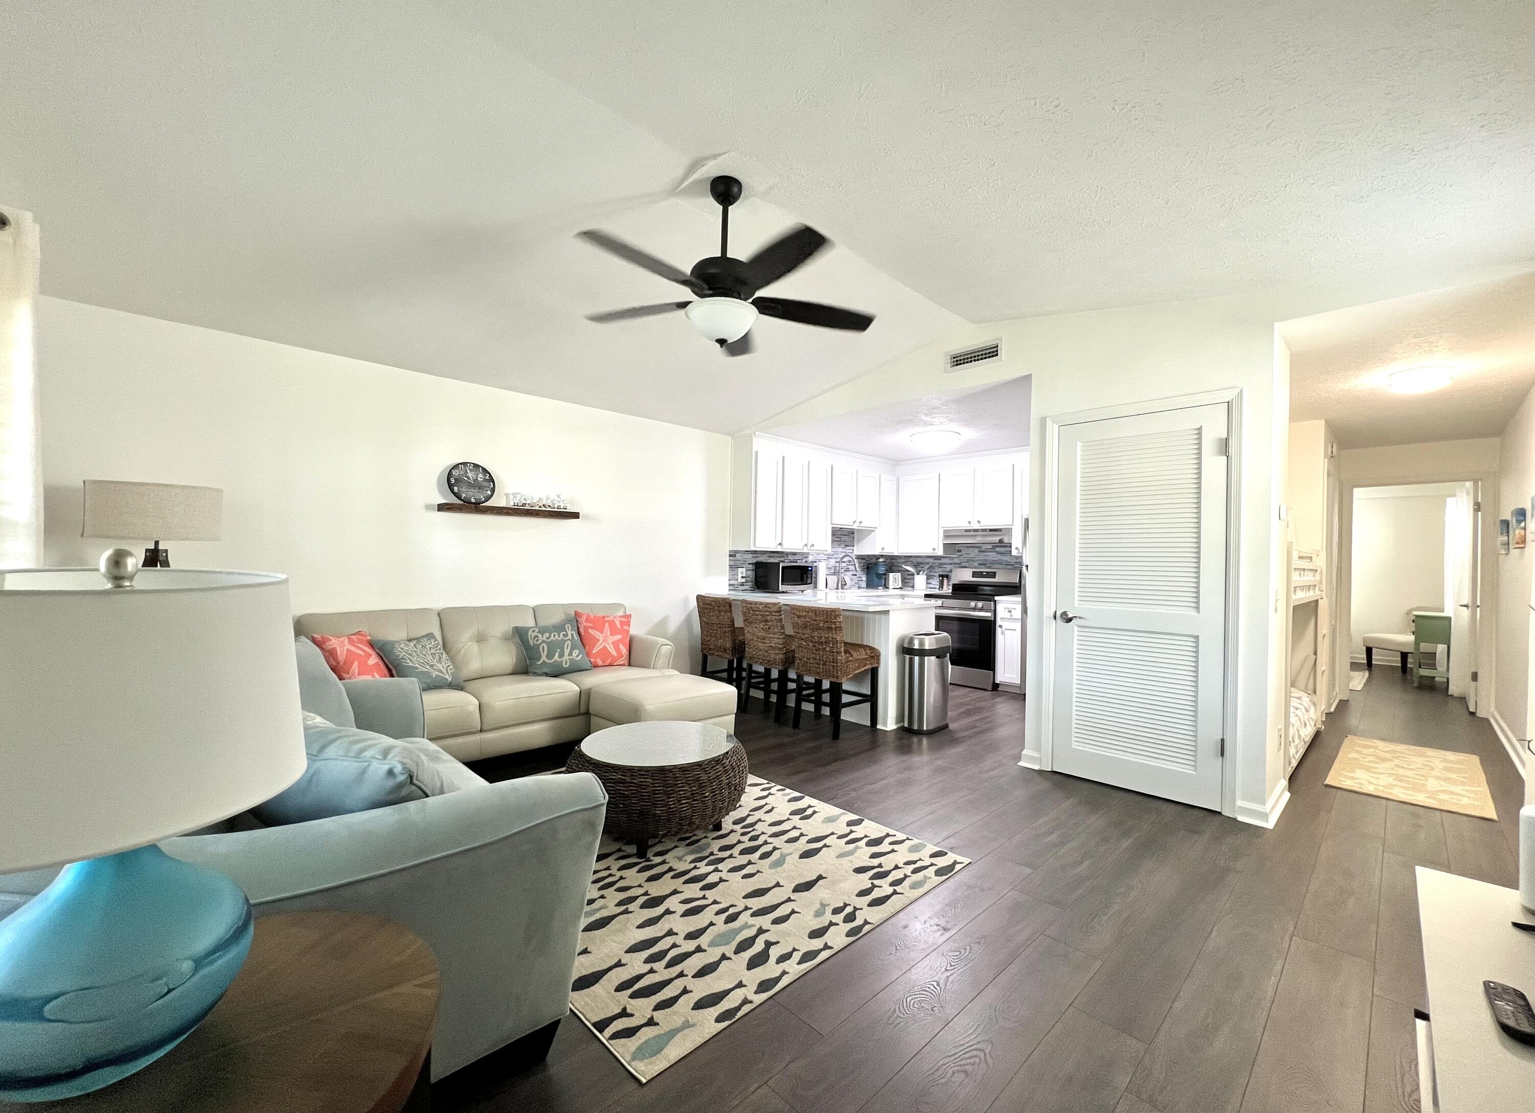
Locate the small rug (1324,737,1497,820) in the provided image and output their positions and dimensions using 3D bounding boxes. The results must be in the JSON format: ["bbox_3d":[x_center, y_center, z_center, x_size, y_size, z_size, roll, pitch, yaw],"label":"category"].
[{"bbox_3d":[3.984,1.321,3.584,1.555,0.010,0.610,2,-1,-41],"label":"small rug"}]

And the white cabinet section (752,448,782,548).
[{"bbox_3d":[-0.090,-0.520,5.473,0.364,0.906,0.300,1,-1,-43],"label":"white cabinet section"}]

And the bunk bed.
[{"bbox_3d":[3.273,0.623,4.237,2.020,1.390,1.060,1,0,-42],"label":"bunk bed"}]

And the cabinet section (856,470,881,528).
[{"bbox_3d":[1.019,-0.628,6.503,0.417,0.622,0.300,1,-1,-43],"label":"cabinet section"}]

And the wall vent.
[{"bbox_3d":[1.358,-1.332,3.827,0.025,0.150,0.413,1,0,-42],"label":"wall vent"}]

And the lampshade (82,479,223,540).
[{"bbox_3d":[-2.969,-0.211,2.787,0.460,0.265,0.390,1,0,-42],"label":"lampshade"}]

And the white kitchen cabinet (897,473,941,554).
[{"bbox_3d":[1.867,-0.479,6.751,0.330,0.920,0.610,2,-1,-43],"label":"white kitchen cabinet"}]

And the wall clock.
[{"bbox_3d":[-2.091,-0.515,4.076,0.312,0.308,0.045,1,0,-42],"label":"wall clock"}]

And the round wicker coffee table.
[{"bbox_3d":[-0.489,1.033,2.606,0.800,0.390,0.800,1,0,0],"label":"round wicker coffee table"}]

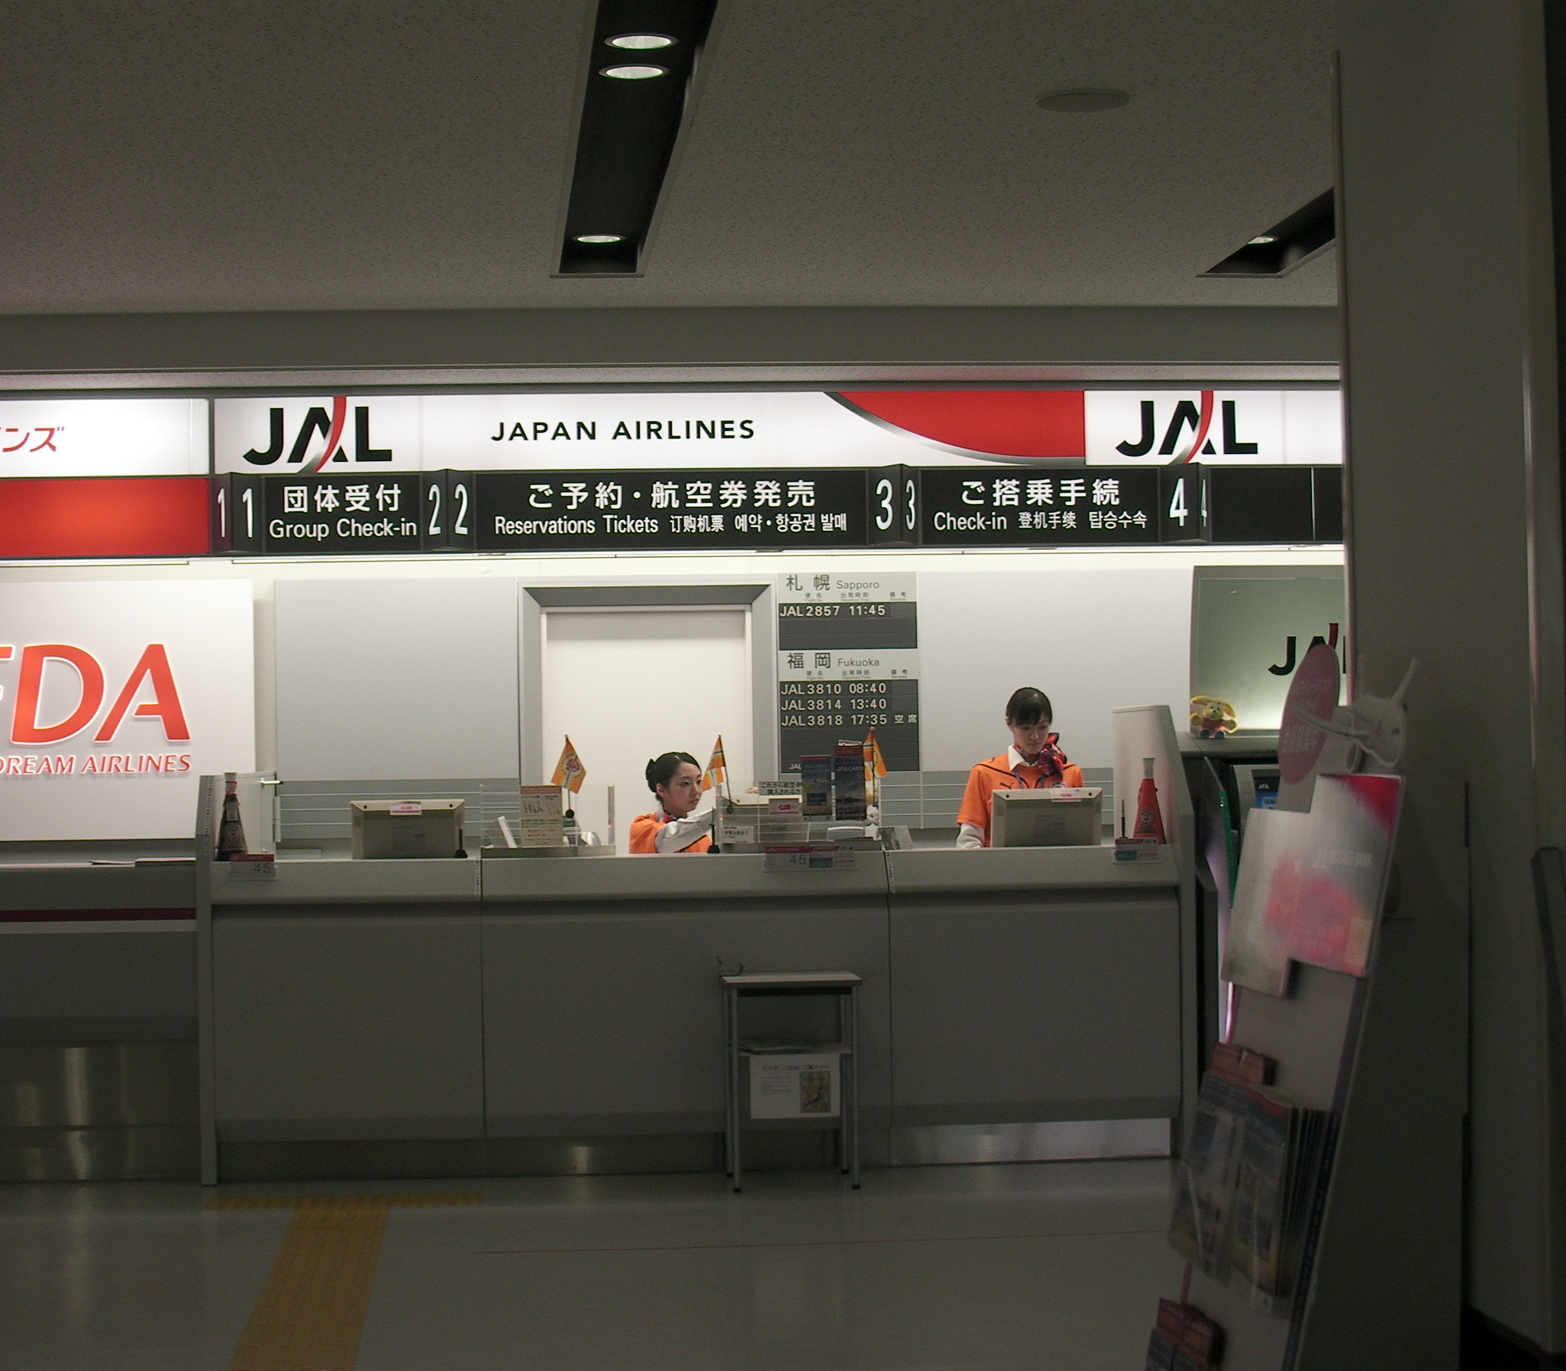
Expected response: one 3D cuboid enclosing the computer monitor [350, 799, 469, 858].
[{"bbox_3d":[-1.329,0.575,11.220,0.405,0.340,0.180,-1,-1,-5],"label":"computer monitor"}]

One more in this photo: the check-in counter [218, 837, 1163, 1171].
[{"bbox_3d":[-0.297,1.125,11.147,3.370,1.080,0.850,-1,-1,-5],"label":"check-in counter"}]

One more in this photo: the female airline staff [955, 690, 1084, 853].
[{"bbox_3d":[0.916,0.830,11.873,0.460,1.644,0.340,-1,-1,-12],"label":"female airline staff"}]

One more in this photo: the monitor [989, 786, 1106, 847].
[{"bbox_3d":[0.949,0.538,11.428,0.395,0.340,0.180,-1,-1,-5],"label":"monitor"}]

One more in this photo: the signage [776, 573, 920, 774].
[{"bbox_3d":[0.264,-0.053,13.029,0.585,0.831,0.070,-1,-1,-5],"label":"signage"}]

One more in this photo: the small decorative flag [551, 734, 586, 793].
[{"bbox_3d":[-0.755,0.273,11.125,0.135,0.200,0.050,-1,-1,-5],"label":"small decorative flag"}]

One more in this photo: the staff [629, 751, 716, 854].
[{"bbox_3d":[-0.388,0.960,11.753,0.380,1.426,0.410,-1,-1,36],"label":"staff"}]

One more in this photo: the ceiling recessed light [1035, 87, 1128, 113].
[{"bbox_3d":[0.688,-1.342,7.280,0.215,0.020,0.215,-1,-1,-5],"label":"ceiling recessed light"}]

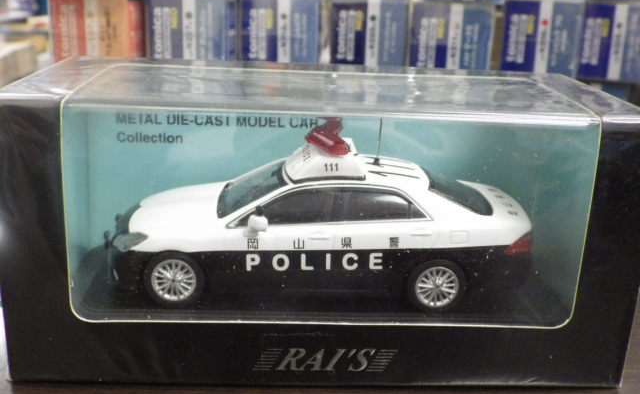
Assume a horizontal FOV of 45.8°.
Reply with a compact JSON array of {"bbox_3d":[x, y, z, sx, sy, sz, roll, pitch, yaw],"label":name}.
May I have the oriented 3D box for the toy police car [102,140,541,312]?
[{"bbox_3d":[-0.001,0.000,0.205,0.115,0.046,0.045,1,18,-3],"label":"toy police car"}]

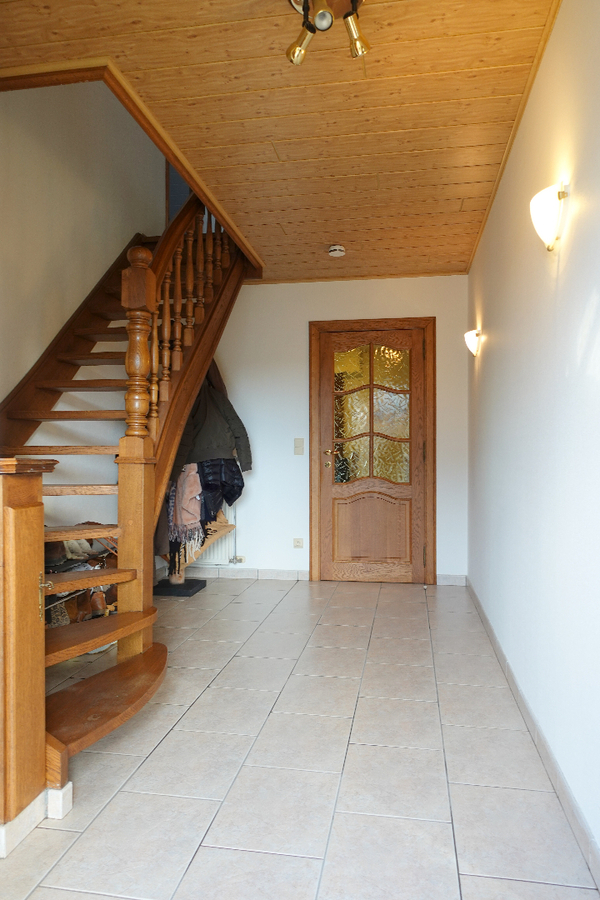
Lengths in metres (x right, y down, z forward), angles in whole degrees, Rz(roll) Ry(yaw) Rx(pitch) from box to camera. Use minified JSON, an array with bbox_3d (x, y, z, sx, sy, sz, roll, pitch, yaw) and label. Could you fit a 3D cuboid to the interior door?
[{"bbox_3d":[0.575,0.006,4.805,1.005,2.095,0.080,0,0,10],"label":"interior door"}]

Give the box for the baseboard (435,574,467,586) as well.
[{"bbox_3d":[1.178,1.015,4.661,0.222,0.080,0.012,0,0,10],"label":"baseboard"}]

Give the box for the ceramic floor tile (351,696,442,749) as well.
[{"bbox_3d":[0.380,1.063,2.342,0.333,0.010,0.411,0,0,10],"label":"ceramic floor tile"}]

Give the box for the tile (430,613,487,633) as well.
[{"bbox_3d":[0.965,1.063,3.711,0.317,0.010,0.411,0,0,10],"label":"tile"}]

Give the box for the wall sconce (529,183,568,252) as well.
[{"bbox_3d":[0.752,-0.686,1.848,0.085,0.160,0.240,0,0,10],"label":"wall sconce"}]

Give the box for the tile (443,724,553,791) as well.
[{"bbox_3d":[0.666,1.058,2.075,0.323,0.010,0.409,0,0,10],"label":"tile"}]

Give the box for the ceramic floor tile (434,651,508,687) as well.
[{"bbox_3d":[0.807,1.055,2.875,0.317,0.010,0.409,0,0,10],"label":"ceramic floor tile"}]

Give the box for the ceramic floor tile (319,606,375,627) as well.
[{"bbox_3d":[0.309,1.068,3.829,0.333,0.010,0.411,0,0,10],"label":"ceramic floor tile"}]

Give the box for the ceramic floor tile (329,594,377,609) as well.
[{"bbox_3d":[0.380,1.059,4.216,0.331,0.010,0.409,0,0,10],"label":"ceramic floor tile"}]

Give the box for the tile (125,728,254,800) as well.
[{"bbox_3d":[-0.358,1.061,2.034,0.331,0.010,0.409,0,0,10],"label":"tile"}]

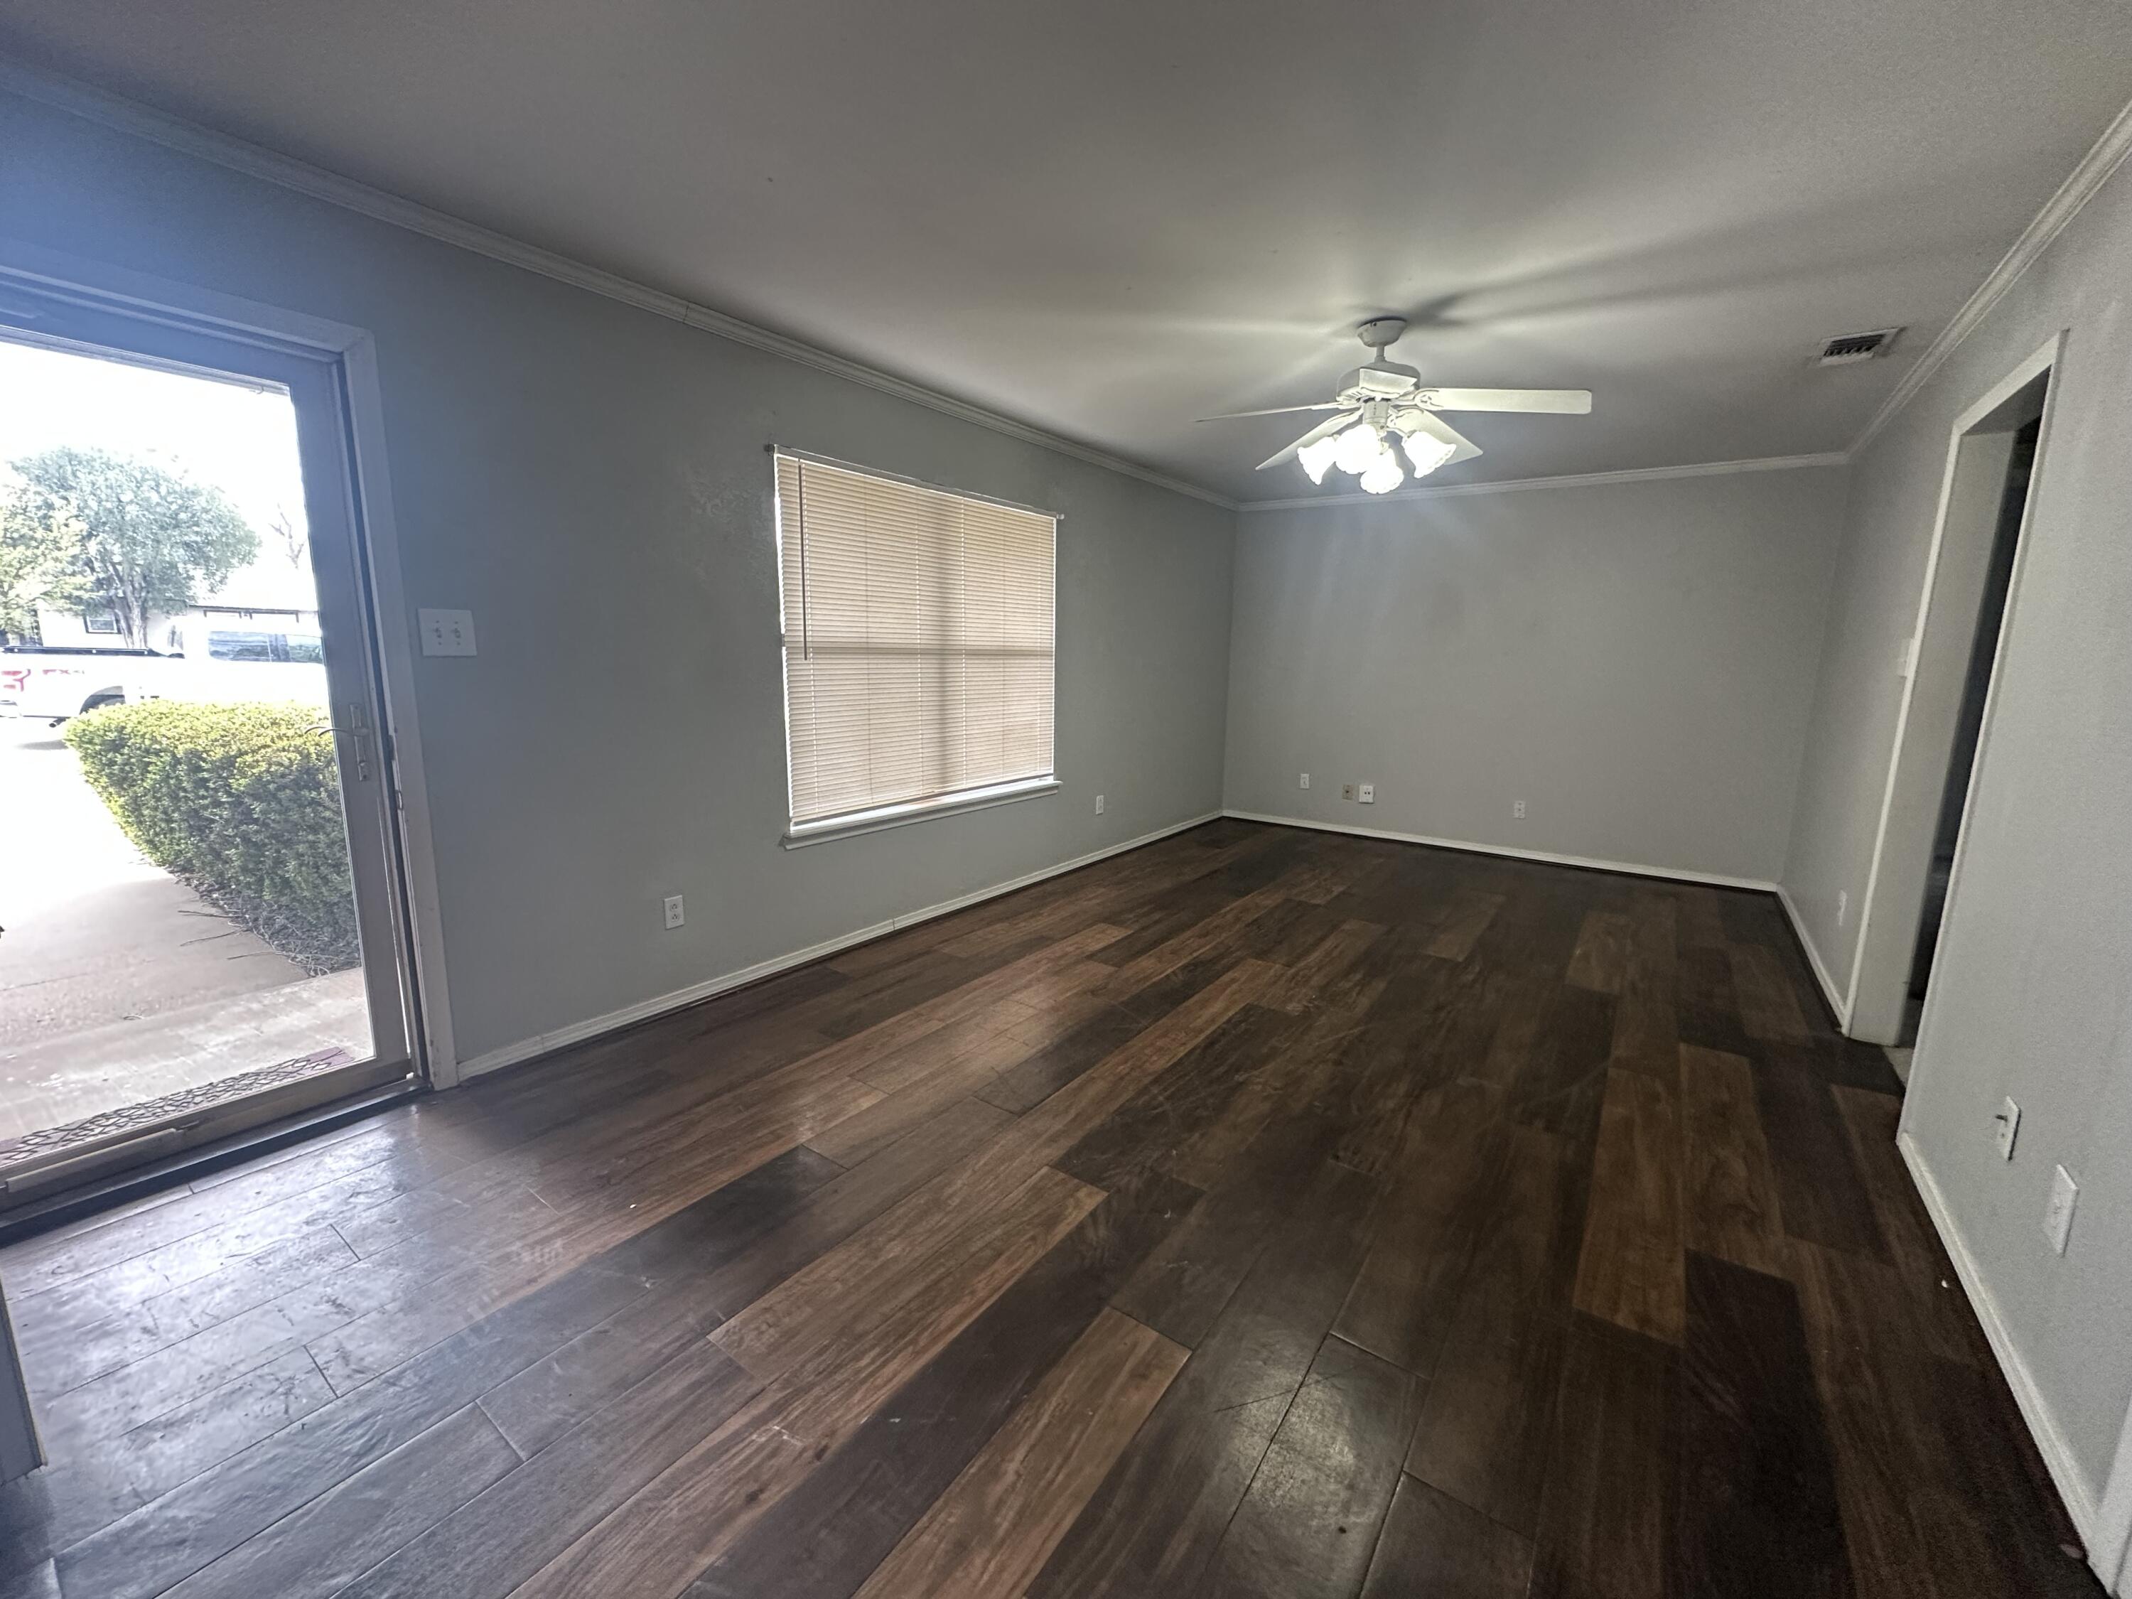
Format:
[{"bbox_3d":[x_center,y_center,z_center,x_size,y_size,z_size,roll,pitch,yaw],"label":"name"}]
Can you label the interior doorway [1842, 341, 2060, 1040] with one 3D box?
[{"bbox_3d":[2.643,-0.113,2.550,0.150,2.080,0.960,8,12,34],"label":"interior doorway"}]

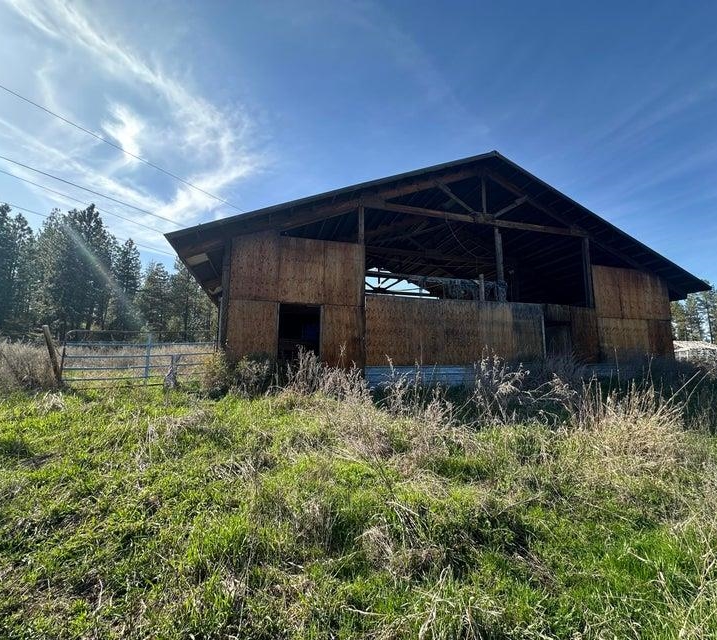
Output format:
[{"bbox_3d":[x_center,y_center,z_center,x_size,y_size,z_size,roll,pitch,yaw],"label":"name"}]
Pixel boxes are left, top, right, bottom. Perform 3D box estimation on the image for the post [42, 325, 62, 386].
[{"bbox_3d":[-6.671,0.782,7.520,0.115,1.367,0.115,-12,3,-36],"label":"post"}]

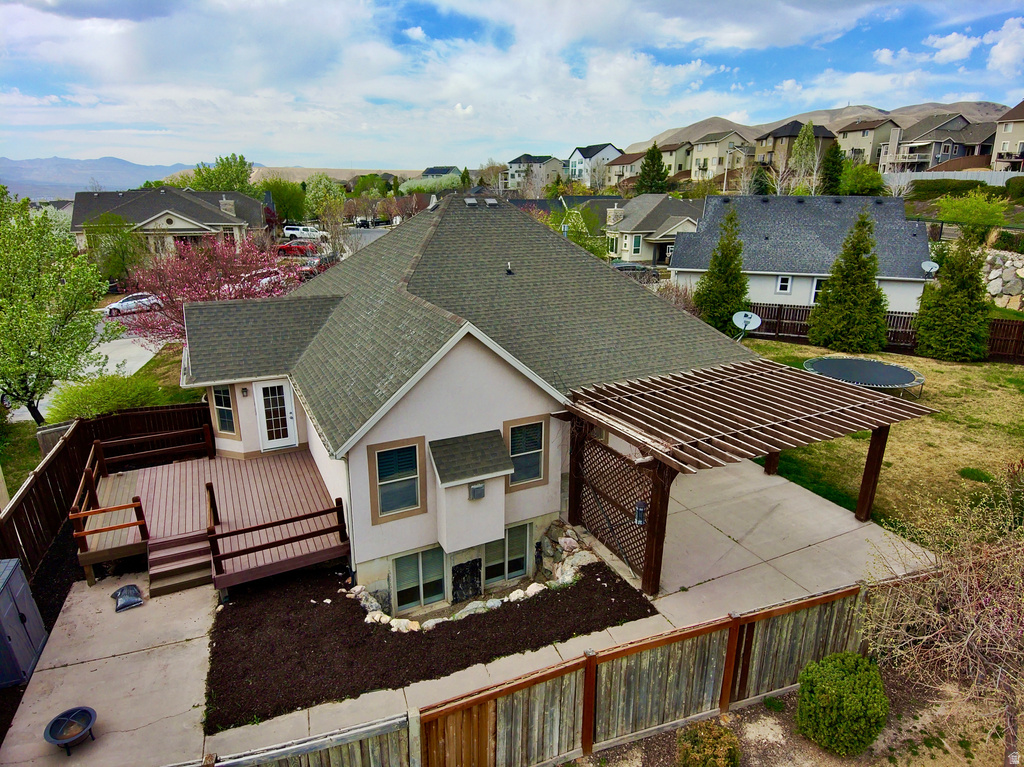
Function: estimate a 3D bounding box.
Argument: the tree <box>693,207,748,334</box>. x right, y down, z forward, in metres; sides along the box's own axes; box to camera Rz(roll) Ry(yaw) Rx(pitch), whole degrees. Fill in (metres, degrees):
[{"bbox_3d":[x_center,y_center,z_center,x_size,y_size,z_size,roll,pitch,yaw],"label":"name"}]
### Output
[{"bbox_3d":[11.434,-5.916,33.188,2.850,6.850,2.850,6,18,18],"label":"tree"}]

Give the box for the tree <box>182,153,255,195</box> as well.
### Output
[{"bbox_3d":[-39.246,-25.183,84.055,9.000,11.500,9.000,0,18,0],"label":"tree"}]

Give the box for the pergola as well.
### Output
[{"bbox_3d":[5.097,1.959,14.806,7.450,3.200,4.900,-8,20,-24],"label":"pergola"}]

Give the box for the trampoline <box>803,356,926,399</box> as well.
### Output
[{"bbox_3d":[14.157,-0.133,25.224,4.350,0.800,4.350,10,20,29],"label":"trampoline"}]

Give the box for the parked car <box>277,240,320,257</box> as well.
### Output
[{"bbox_3d":[-21.955,-13.922,63.700,4.550,1.620,1.850,1,18,4],"label":"parked car"}]

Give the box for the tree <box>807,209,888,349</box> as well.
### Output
[{"bbox_3d":[18.096,-5.393,32.492,3.750,7.050,3.750,7,19,19],"label":"tree"}]

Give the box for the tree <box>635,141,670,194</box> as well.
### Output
[{"bbox_3d":[27.199,-41.016,118.581,6.500,9.600,6.500,4,18,12],"label":"tree"}]

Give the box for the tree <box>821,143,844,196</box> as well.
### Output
[{"bbox_3d":[50.070,-33.276,97.000,3.350,8.600,3.350,9,20,25],"label":"tree"}]

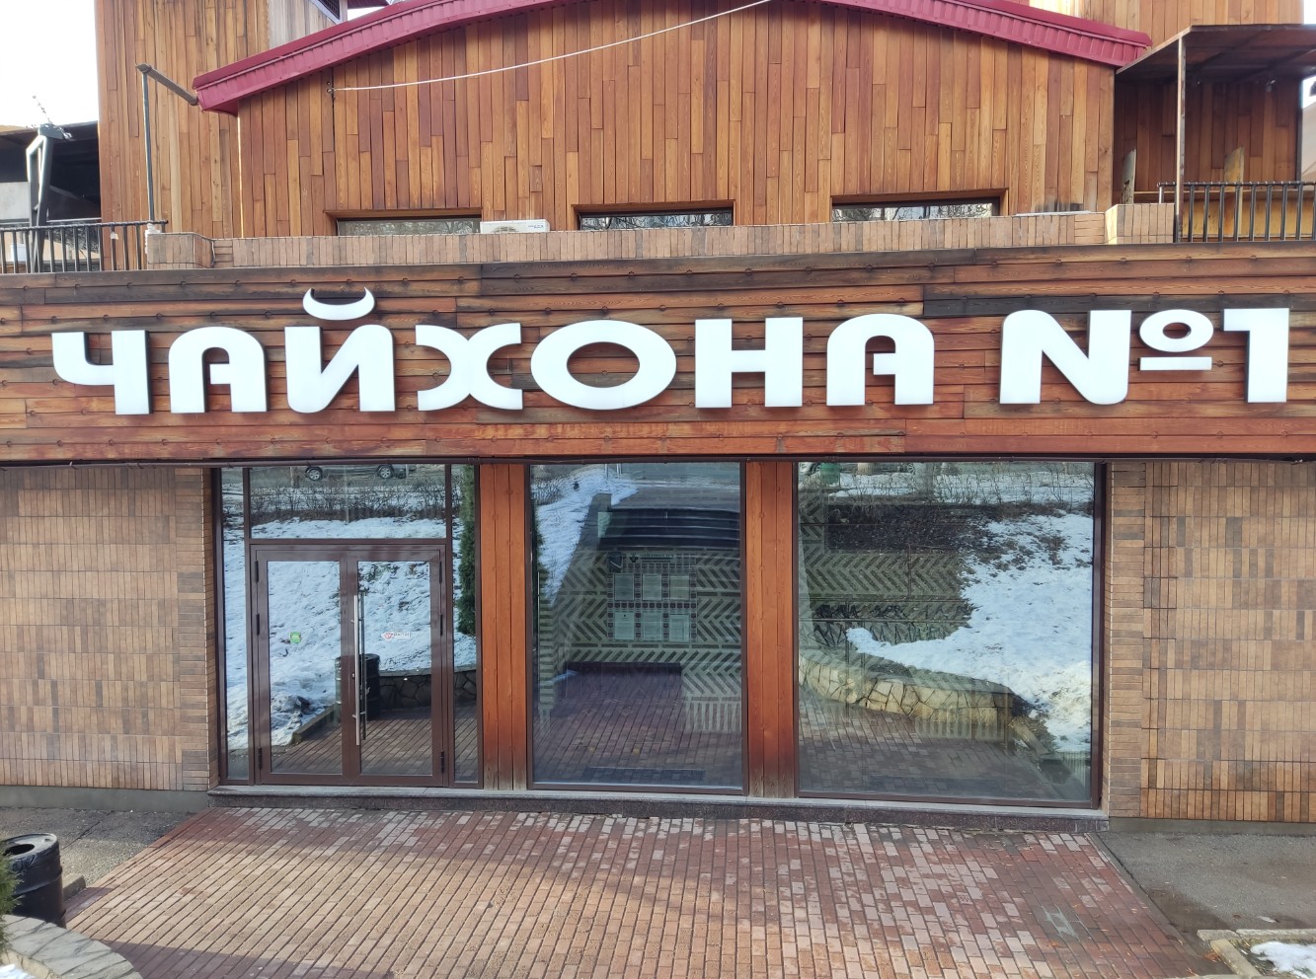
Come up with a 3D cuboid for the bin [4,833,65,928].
[{"bbox_3d":[-4.378,2.805,6.422,0.565,0.780,0.565,0,2,5],"label":"bin"}]

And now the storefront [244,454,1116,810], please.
[{"bbox_3d":[-0.152,1.290,8.893,8.289,3.196,0.200,0,2,5],"label":"storefront"}]

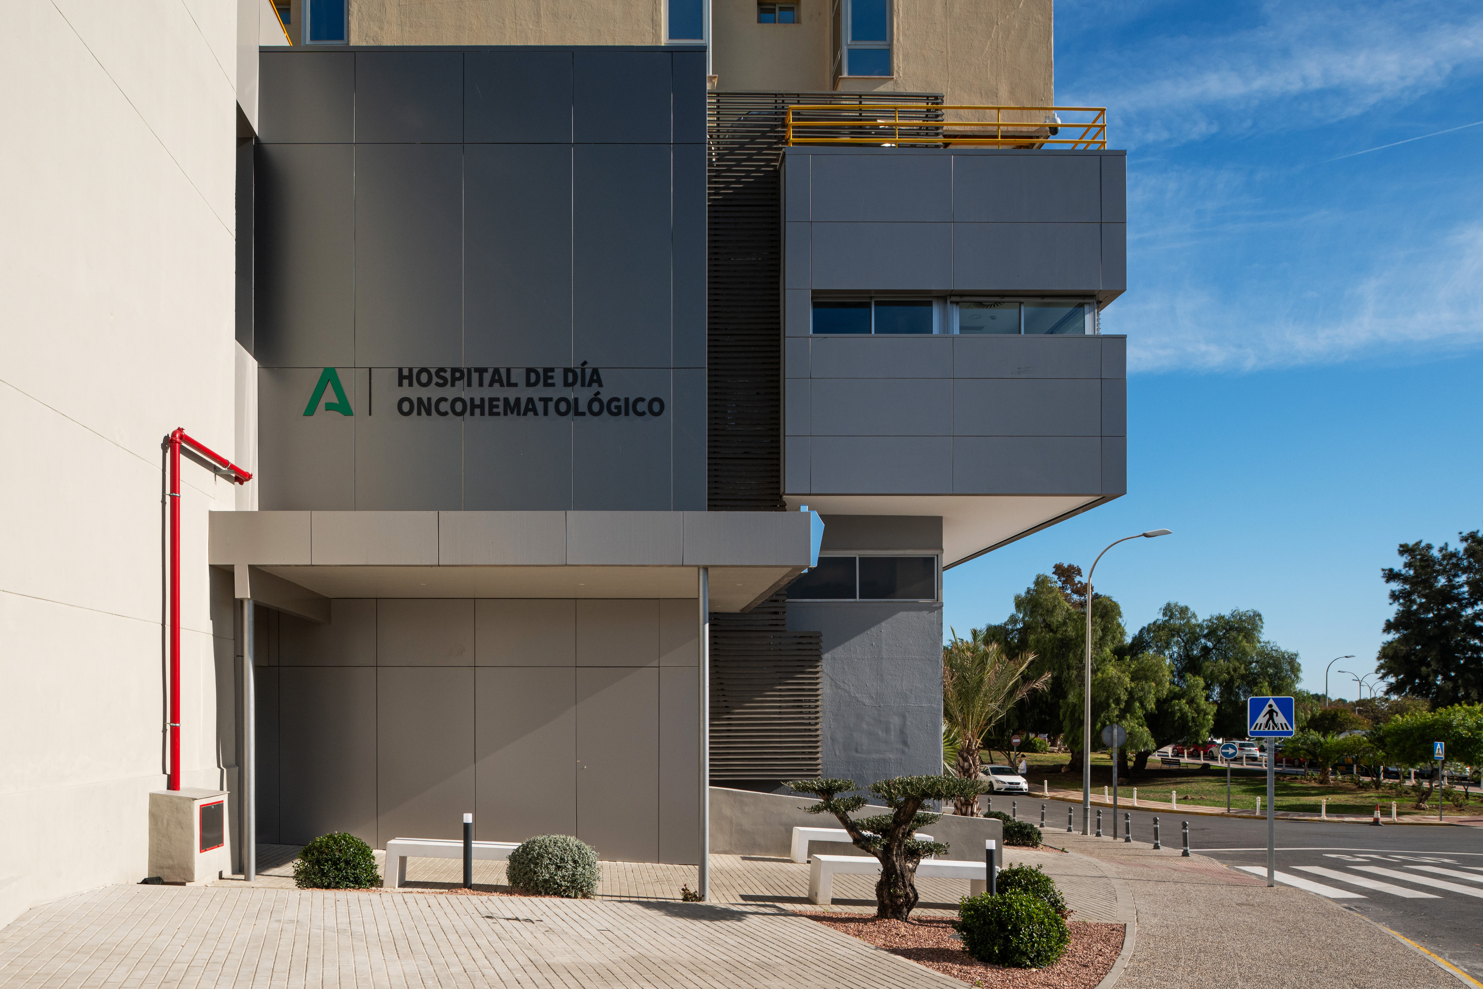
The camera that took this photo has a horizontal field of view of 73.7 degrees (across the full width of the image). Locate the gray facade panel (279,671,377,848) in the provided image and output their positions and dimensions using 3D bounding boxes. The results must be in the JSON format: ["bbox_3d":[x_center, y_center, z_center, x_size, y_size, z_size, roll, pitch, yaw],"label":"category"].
[{"bbox_3d":[-5.179,3.299,12.395,1.232,2.263,0.050,0,0,0],"label":"gray facade panel"}]

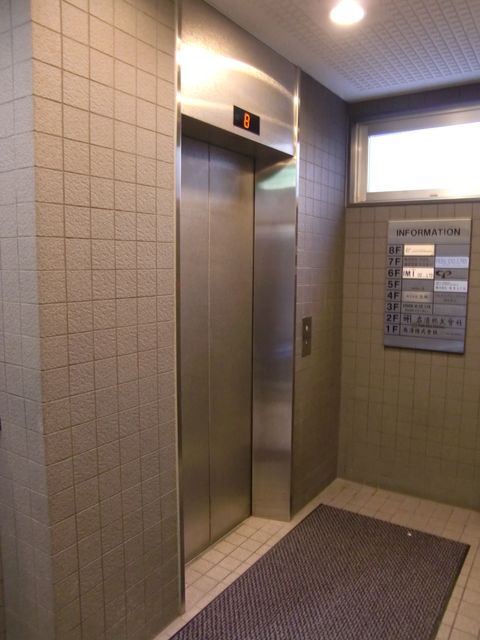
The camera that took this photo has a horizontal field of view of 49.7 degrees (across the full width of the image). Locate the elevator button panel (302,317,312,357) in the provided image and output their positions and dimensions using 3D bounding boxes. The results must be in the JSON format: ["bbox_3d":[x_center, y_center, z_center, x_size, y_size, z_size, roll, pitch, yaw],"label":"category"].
[{"bbox_3d":[0.390,0.100,3.063,0.015,0.228,0.122,4,7,34],"label":"elevator button panel"}]

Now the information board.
[{"bbox_3d":[1.149,-0.212,3.198,0.486,0.801,0.025,4,7,34],"label":"information board"}]

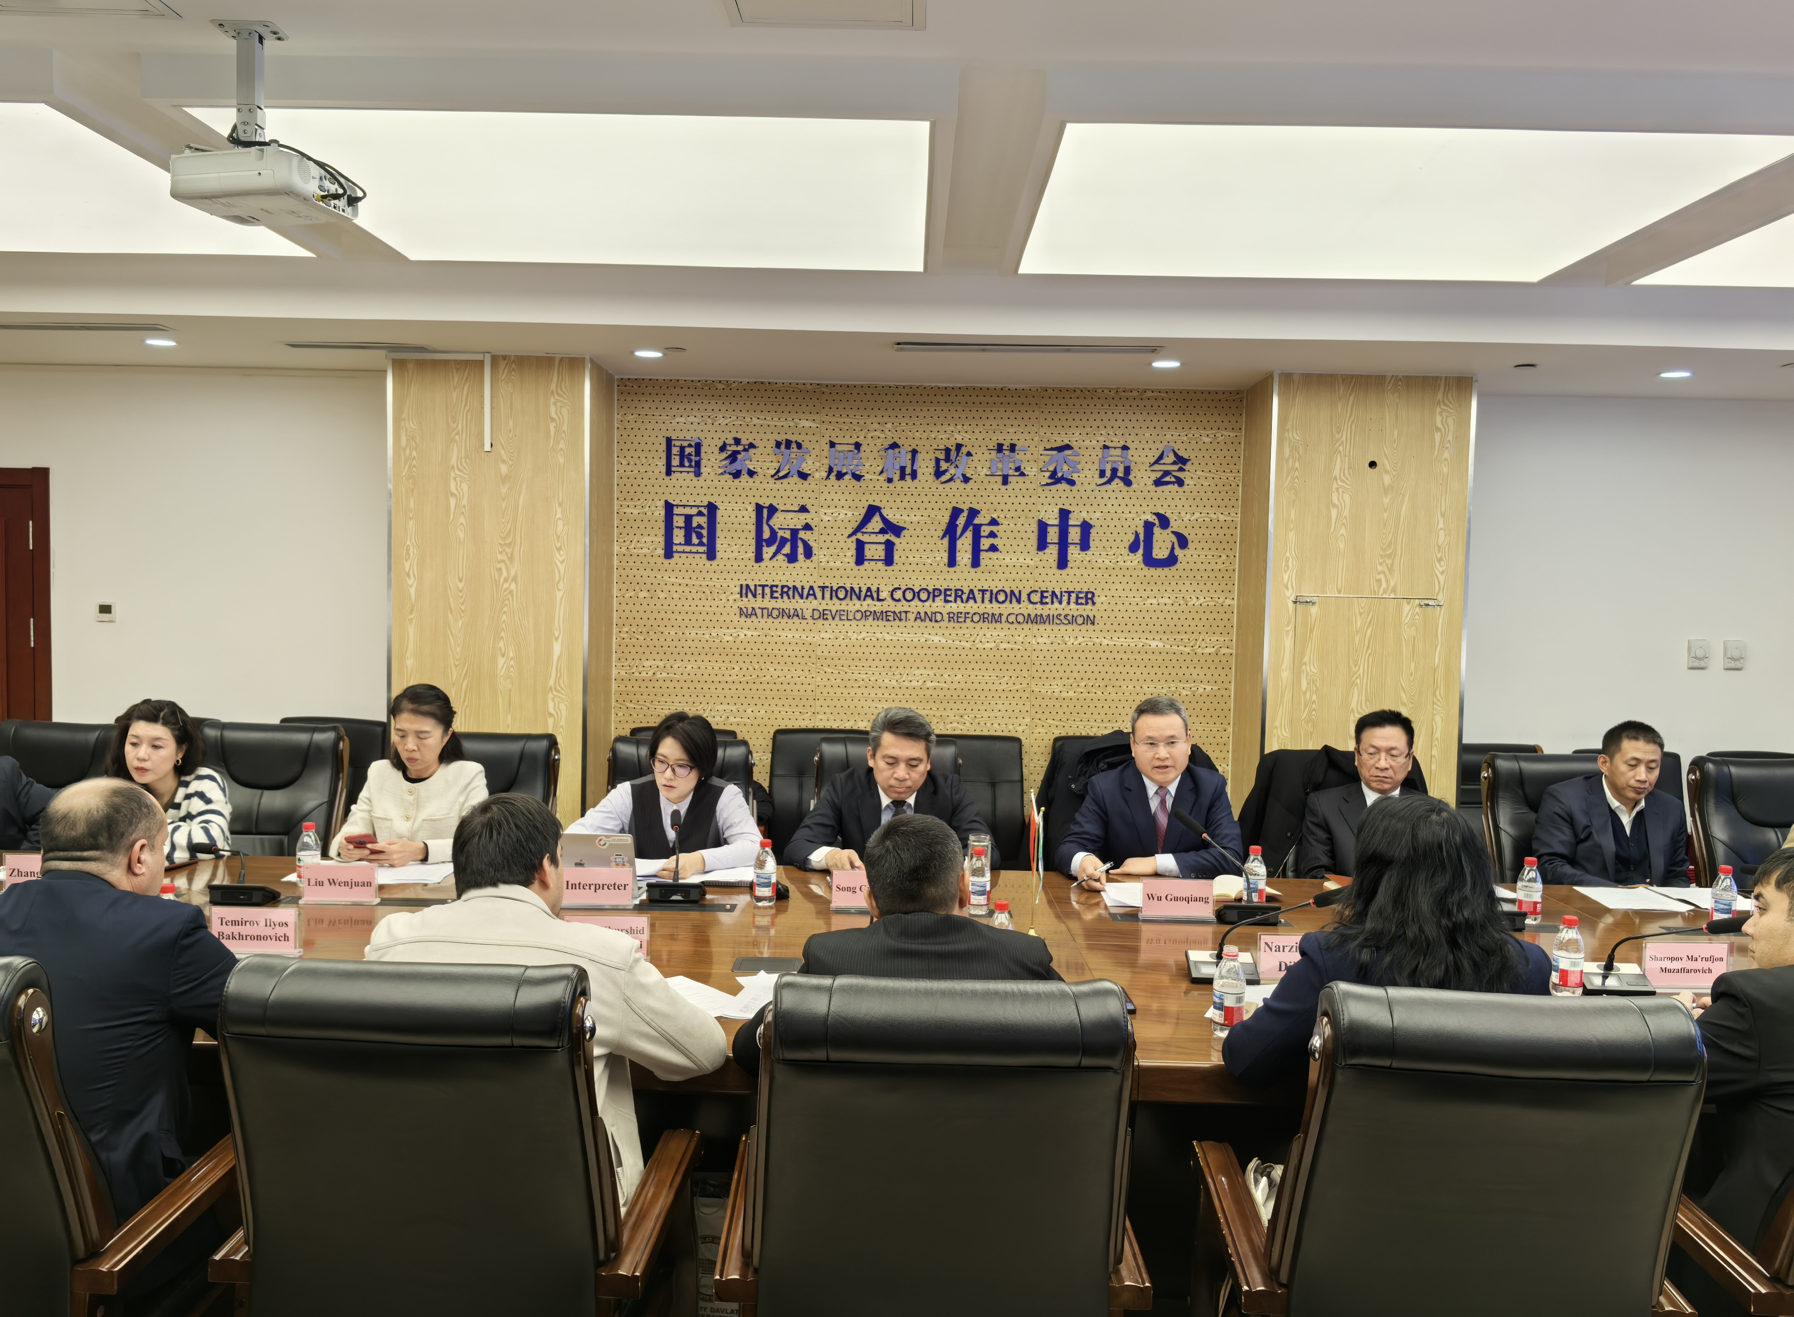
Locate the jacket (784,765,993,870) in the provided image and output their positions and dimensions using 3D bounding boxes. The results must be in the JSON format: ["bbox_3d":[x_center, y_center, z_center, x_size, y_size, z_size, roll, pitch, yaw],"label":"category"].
[{"bbox_3d":[-0.023,0.649,4.511,0.660,0.590,0.500,1,3,1],"label":"jacket"}]

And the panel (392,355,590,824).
[{"bbox_3d":[-1.712,0.029,5.892,0.820,2.570,0.060,1,3,1],"label":"panel"}]

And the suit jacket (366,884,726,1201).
[{"bbox_3d":[-0.637,0.685,2.518,0.620,0.620,0.520,1,3,-4],"label":"suit jacket"}]

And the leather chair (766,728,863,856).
[{"bbox_3d":[-0.320,0.814,5.883,0.590,0.990,0.630,1,3,1],"label":"leather chair"}]

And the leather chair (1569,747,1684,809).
[{"bbox_3d":[3.111,0.923,5.696,0.580,1.020,0.640,1,3,1],"label":"leather chair"}]

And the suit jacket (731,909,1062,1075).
[{"bbox_3d":[-0.013,0.713,2.500,0.580,0.600,0.460,1,3,1],"label":"suit jacket"}]

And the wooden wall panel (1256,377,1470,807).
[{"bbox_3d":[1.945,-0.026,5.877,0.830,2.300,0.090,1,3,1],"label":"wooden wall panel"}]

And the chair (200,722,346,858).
[{"bbox_3d":[-2.263,0.811,4.758,0.630,1.100,0.690,1,3,1],"label":"chair"}]

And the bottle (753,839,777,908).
[{"bbox_3d":[-0.371,0.605,3.950,0.063,0.186,0.063,1,3,1],"label":"bottle"}]

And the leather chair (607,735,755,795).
[{"bbox_3d":[-0.785,0.828,4.807,0.650,1.060,0.680,1,3,1],"label":"leather chair"}]

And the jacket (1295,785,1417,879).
[{"bbox_3d":[1.572,0.712,4.583,0.560,0.580,0.450,2,3,8],"label":"jacket"}]

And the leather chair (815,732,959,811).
[{"bbox_3d":[-0.045,0.864,4.712,0.630,1.100,0.690,1,3,1],"label":"leather chair"}]

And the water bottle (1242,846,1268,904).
[{"bbox_3d":[0.986,0.600,3.841,0.061,0.175,0.061,1,3,1],"label":"water bottle"}]

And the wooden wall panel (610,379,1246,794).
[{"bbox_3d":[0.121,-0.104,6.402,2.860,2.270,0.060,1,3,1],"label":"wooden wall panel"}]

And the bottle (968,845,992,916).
[{"bbox_3d":[0.232,0.620,3.916,0.063,0.186,0.063,1,3,1],"label":"bottle"}]

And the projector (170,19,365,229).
[{"bbox_3d":[-1.358,-1.155,3.022,0.290,0.390,0.260,2,3,11],"label":"projector"}]

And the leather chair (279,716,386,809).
[{"bbox_3d":[-2.513,0.793,5.772,0.580,1.020,0.640,2,3,10],"label":"leather chair"}]

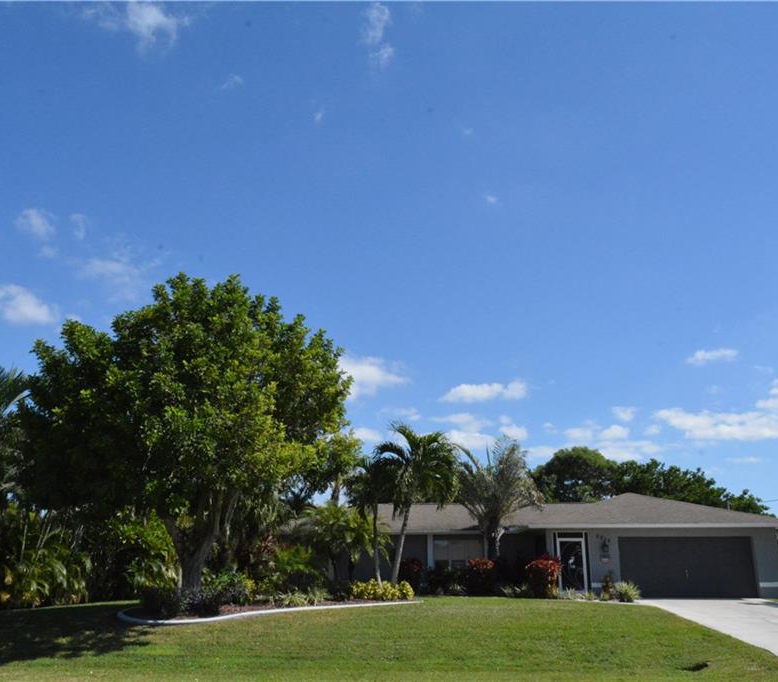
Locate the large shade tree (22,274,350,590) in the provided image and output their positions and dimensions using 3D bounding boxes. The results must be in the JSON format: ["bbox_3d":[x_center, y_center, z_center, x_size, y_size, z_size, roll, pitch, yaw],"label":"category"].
[{"bbox_3d":[-7.352,3.269,27.655,11.850,12.069,11.257,0,-16,0],"label":"large shade tree"}]

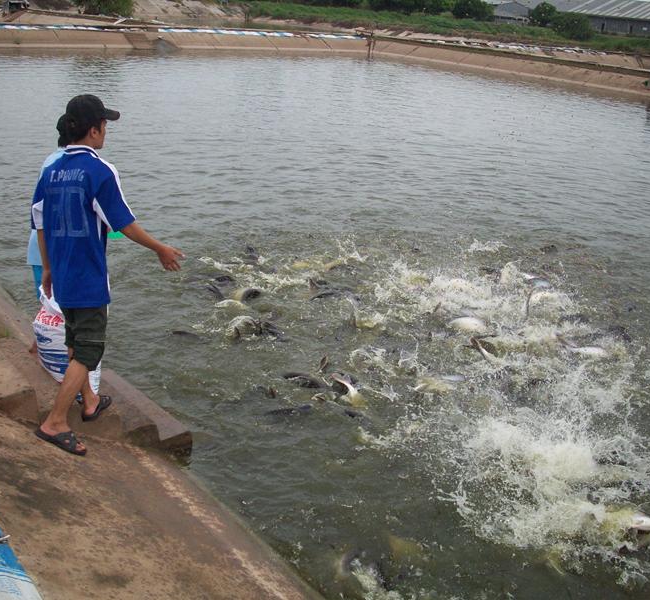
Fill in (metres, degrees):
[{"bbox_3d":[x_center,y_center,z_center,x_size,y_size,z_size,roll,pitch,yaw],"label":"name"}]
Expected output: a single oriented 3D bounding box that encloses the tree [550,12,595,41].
[{"bbox_3d":[19.136,-21.146,66.112,3.300,2.150,2.900,8,19,14],"label":"tree"}]

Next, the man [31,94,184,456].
[{"bbox_3d":[-1.034,-0.172,4.029,0.580,1.670,0.640,18,24,37],"label":"man"}]

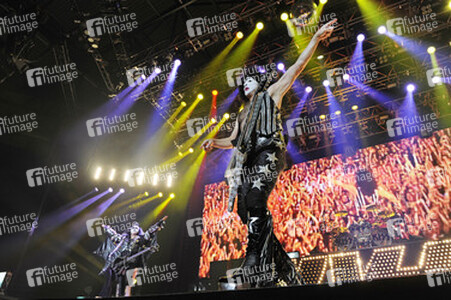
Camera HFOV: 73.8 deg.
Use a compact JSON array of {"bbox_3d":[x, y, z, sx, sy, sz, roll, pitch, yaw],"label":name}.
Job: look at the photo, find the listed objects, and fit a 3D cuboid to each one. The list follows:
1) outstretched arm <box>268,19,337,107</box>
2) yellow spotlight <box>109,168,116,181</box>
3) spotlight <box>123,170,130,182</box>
[{"bbox_3d":[0.645,-0.738,2.495,0.150,0.160,0.782,24,-61,-28],"label":"outstretched arm"},{"bbox_3d":[-5.266,1.142,14.000,0.200,0.550,0.200,10,-28,-14],"label":"yellow spotlight"},{"bbox_3d":[-4.680,1.253,14.200,0.210,0.600,0.200,13,-39,-16],"label":"spotlight"}]

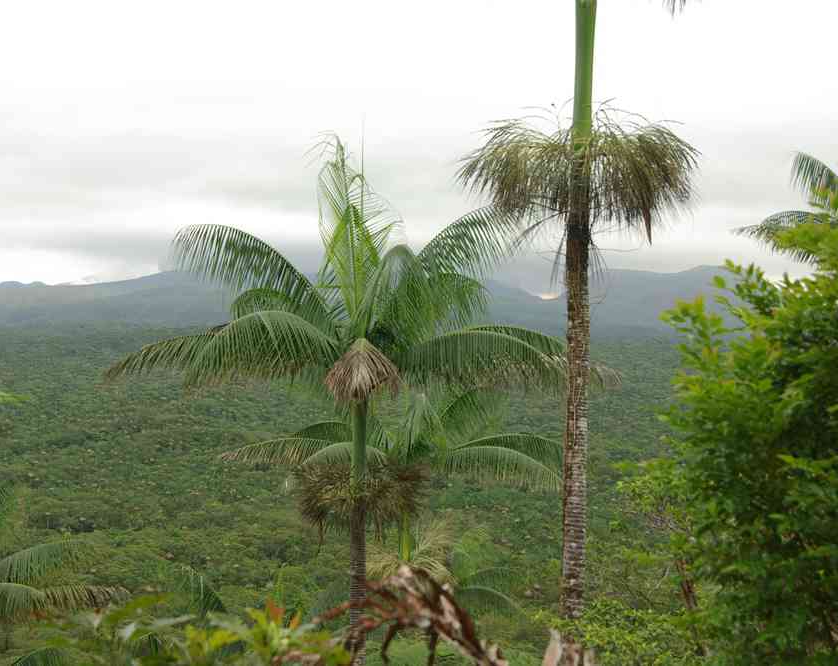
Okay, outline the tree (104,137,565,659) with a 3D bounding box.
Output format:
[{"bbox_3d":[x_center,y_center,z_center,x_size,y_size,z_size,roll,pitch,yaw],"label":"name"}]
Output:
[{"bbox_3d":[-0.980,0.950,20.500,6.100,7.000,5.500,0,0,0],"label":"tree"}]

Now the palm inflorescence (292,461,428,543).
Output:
[{"bbox_3d":[-0.707,2.040,19.500,1.640,0.980,1.550,0,1,0],"label":"palm inflorescence"}]

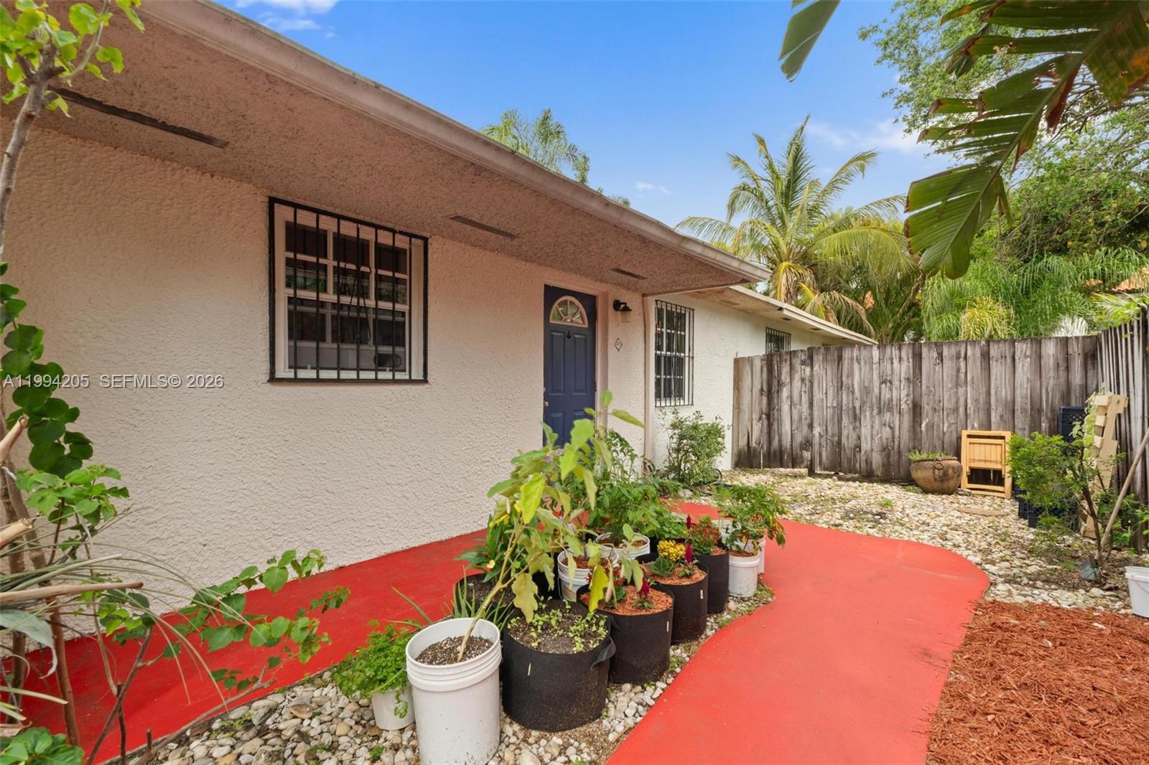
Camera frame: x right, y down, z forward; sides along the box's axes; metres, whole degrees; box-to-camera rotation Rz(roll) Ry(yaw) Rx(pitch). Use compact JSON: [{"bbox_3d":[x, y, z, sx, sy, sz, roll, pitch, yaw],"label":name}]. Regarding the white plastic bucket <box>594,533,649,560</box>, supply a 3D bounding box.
[{"bbox_3d":[0.277,1.080,2.720,0.310,0.360,0.310,0,0,0],"label":"white plastic bucket"}]

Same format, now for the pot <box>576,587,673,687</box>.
[{"bbox_3d":[0.235,1.090,2.130,0.420,0.290,0.400,0,0,0],"label":"pot"}]

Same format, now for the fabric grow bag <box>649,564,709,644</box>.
[{"bbox_3d":[0.487,1.073,2.400,0.356,0.280,0.356,0,0,41],"label":"fabric grow bag"}]

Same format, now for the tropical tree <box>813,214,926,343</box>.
[{"bbox_3d":[5.900,-0.950,9.500,2.400,4.500,2.400,0,0,0],"label":"tropical tree"}]

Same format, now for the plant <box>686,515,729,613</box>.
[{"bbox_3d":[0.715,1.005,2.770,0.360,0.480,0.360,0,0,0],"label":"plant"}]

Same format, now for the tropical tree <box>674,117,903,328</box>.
[{"bbox_3d":[7.006,-3.413,15.500,6.800,9.900,6.800,0,0,41],"label":"tropical tree"}]

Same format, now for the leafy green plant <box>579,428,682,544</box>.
[{"bbox_3d":[0.335,0.610,2.820,0.600,0.670,0.550,0,0,0],"label":"leafy green plant"}]

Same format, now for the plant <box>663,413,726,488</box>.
[{"bbox_3d":[1.482,0.838,5.920,0.720,0.950,0.820,0,0,41],"label":"plant"}]

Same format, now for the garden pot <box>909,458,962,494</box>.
[{"bbox_3d":[4.396,1.143,5.830,0.520,0.390,0.520,0,0,31],"label":"garden pot"}]

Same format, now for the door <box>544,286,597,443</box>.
[{"bbox_3d":[-0.078,0.087,4.813,0.050,2.030,0.900,0,0,41],"label":"door"}]

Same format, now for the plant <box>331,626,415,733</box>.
[{"bbox_3d":[-0.740,1.070,1.770,0.310,0.310,0.290,0,0,0],"label":"plant"}]

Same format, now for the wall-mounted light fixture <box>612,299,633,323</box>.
[{"bbox_3d":[0.533,-0.759,5.115,0.200,0.250,0.135,0,0,41],"label":"wall-mounted light fixture"}]

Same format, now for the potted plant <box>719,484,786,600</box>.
[{"bbox_3d":[1.060,0.923,2.870,0.390,0.630,0.390,0,0,41],"label":"potted plant"}]

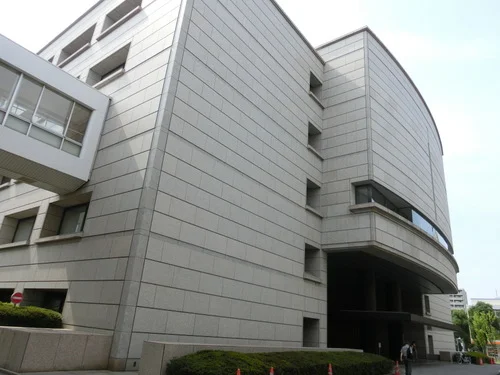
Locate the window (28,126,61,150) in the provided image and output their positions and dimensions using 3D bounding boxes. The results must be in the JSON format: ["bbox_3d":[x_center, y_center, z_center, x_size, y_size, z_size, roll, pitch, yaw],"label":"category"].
[{"bbox_3d":[-8.660,-2.120,15.340,0.070,0.540,1.280,-11,-27,37],"label":"window"}]

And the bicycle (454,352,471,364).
[{"bbox_3d":[20.996,16.887,35.621,1.650,1.020,0.550,10,-22,-13],"label":"bicycle"}]

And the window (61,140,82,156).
[{"bbox_3d":[-7.955,-1.740,16.165,0.070,0.540,0.830,-11,-27,37],"label":"window"}]

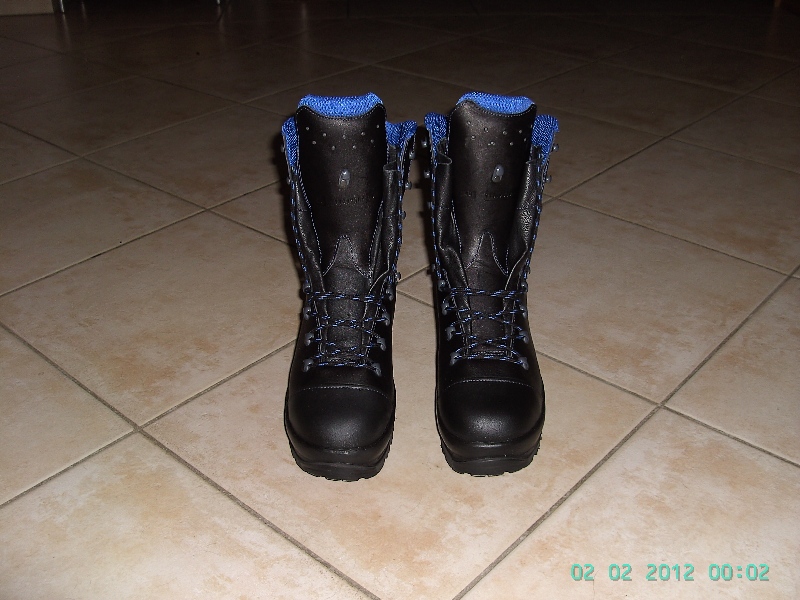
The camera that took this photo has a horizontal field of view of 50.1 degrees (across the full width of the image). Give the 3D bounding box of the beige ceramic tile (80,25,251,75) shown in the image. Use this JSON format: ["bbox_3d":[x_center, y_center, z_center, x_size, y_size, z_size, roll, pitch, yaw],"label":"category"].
[{"bbox_3d":[-0.640,-0.677,2.315,0.387,0.010,0.387,24,38,36],"label":"beige ceramic tile"}]

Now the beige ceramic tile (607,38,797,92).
[{"bbox_3d":[0.752,-0.589,2.136,0.387,0.010,0.387,24,38,36],"label":"beige ceramic tile"}]

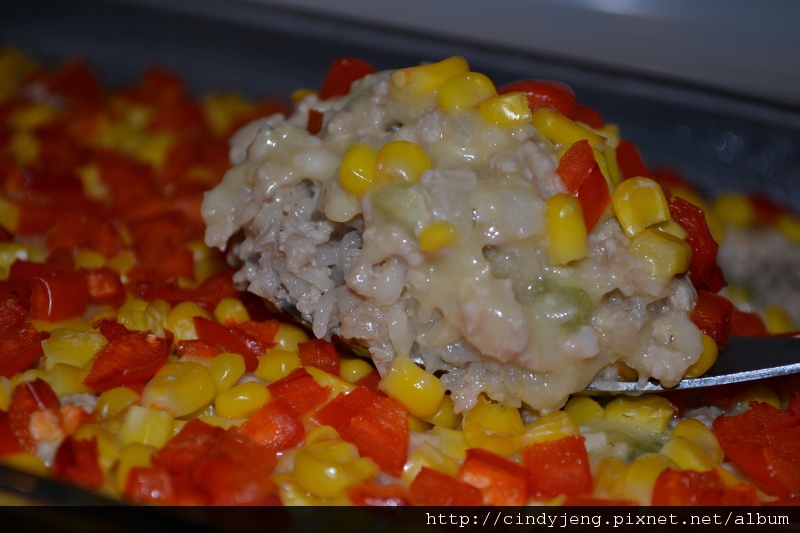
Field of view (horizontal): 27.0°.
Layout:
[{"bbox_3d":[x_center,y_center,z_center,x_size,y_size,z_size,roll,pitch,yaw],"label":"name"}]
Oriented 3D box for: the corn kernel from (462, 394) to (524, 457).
[{"bbox_3d":[0.014,0.023,0.244,0.009,0.006,0.009,0,56,0],"label":"corn kernel"}]

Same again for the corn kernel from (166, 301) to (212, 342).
[{"bbox_3d":[-0.036,0.010,0.287,0.008,0.007,0.007,0,27,0],"label":"corn kernel"}]

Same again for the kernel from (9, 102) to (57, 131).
[{"bbox_3d":[-0.082,-0.034,0.373,0.010,0.006,0.007,0,27,0],"label":"kernel"}]

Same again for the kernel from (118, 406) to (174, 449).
[{"bbox_3d":[-0.037,0.024,0.244,0.007,0.006,0.006,-3,32,-5],"label":"kernel"}]

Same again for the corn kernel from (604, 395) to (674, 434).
[{"bbox_3d":[0.037,0.023,0.261,0.011,0.006,0.007,7,27,-4],"label":"corn kernel"}]

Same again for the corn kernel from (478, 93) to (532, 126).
[{"bbox_3d":[0.018,-0.026,0.275,0.009,0.005,0.006,-7,27,4],"label":"corn kernel"}]

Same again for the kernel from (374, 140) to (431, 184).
[{"bbox_3d":[0.000,-0.015,0.252,0.009,0.009,0.006,4,51,-5],"label":"kernel"}]

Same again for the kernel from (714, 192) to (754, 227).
[{"bbox_3d":[0.066,-0.011,0.328,0.008,0.006,0.007,0,27,0],"label":"kernel"}]

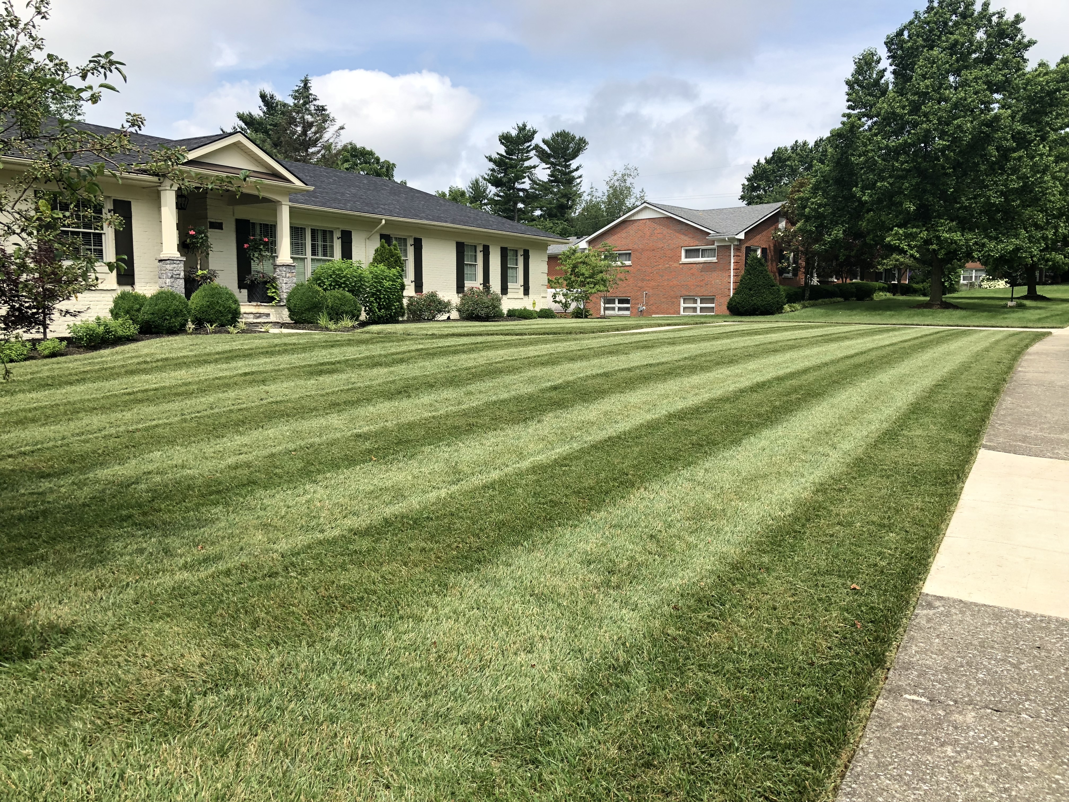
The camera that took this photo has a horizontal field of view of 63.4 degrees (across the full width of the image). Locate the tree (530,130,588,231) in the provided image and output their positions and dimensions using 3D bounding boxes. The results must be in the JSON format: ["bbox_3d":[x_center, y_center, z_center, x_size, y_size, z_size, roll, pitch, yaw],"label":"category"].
[{"bbox_3d":[1.891,-14.120,68.872,4.900,14.648,4.900,0,6,0],"label":"tree"}]

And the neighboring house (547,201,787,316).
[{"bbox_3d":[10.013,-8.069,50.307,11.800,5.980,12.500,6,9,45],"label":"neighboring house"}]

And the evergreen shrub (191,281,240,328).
[{"bbox_3d":[-5.806,-1.746,15.739,0.930,0.803,0.930,4,7,35],"label":"evergreen shrub"}]

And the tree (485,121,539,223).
[{"bbox_3d":[-1.854,-14.369,68.843,4.500,15.168,4.500,0,6,0],"label":"tree"}]

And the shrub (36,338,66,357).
[{"bbox_3d":[-6.194,-0.678,11.091,0.360,0.260,0.360,0,6,0],"label":"shrub"}]

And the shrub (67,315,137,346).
[{"bbox_3d":[-7.082,-1.151,14.223,0.900,0.483,1.150,4,7,35],"label":"shrub"}]

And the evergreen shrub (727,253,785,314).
[{"bbox_3d":[12.779,-6.751,49.973,3.300,3.589,3.400,4,7,35],"label":"evergreen shrub"}]

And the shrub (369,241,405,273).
[{"bbox_3d":[-3.741,-3.074,22.200,1.050,2.080,1.050,4,7,35],"label":"shrub"}]

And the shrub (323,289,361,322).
[{"bbox_3d":[-4.058,-1.969,18.193,0.840,0.748,0.840,0,6,0],"label":"shrub"}]

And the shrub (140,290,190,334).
[{"bbox_3d":[-6.103,-1.465,14.324,0.800,0.758,0.800,0,6,0],"label":"shrub"}]

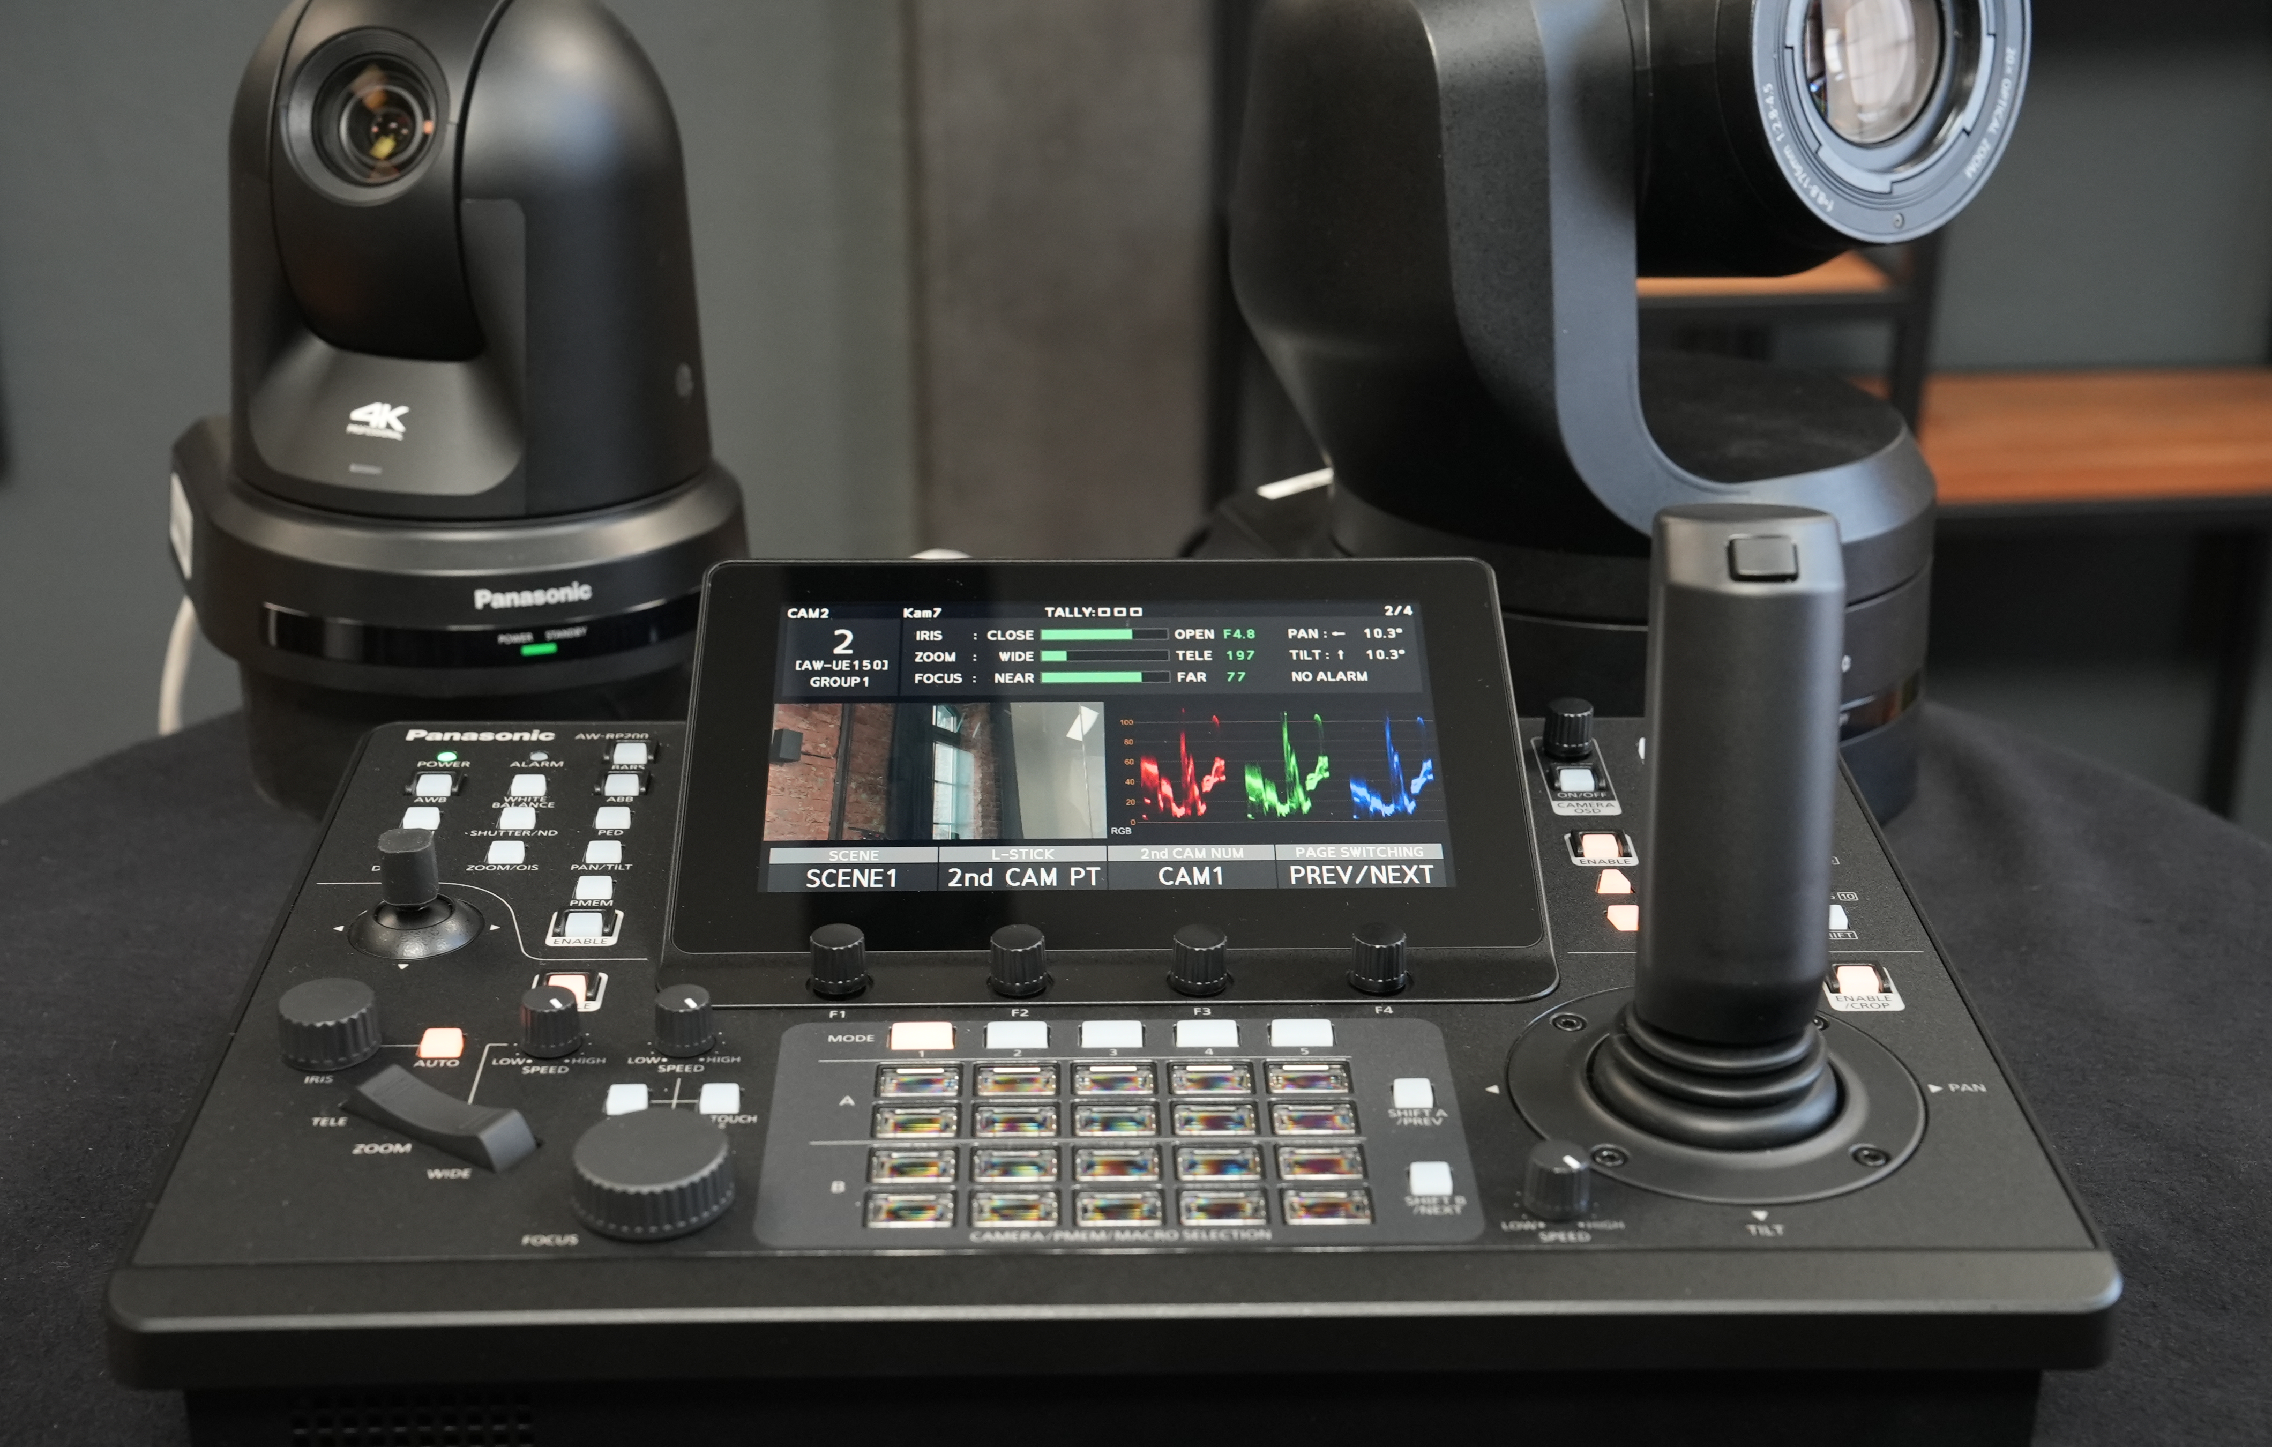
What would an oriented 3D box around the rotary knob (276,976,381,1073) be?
[{"bbox_3d":[-0.164,0.061,0.630,0.019,0.010,0.019,0,25,-2],"label":"rotary knob"}]

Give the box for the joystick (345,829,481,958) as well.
[{"bbox_3d":[-0.158,0.035,0.674,0.029,0.021,0.029,0,26,-2],"label":"joystick"}]

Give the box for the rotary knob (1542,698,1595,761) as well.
[{"bbox_3d":[0.107,0.002,0.760,0.012,0.011,0.012,0,26,-2],"label":"rotary knob"}]

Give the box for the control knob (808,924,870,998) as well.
[{"bbox_3d":[-0.063,0.050,0.651,0.012,0.011,0.012,0,25,-2],"label":"control knob"}]

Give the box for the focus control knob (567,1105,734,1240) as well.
[{"bbox_3d":[-0.091,0.084,0.581,0.030,0.010,0.030,0,25,-2],"label":"focus control knob"}]

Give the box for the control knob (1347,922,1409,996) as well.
[{"bbox_3d":[0.051,0.050,0.654,0.012,0.011,0.012,0,26,-2],"label":"control knob"}]

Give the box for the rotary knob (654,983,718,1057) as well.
[{"bbox_3d":[-0.092,0.061,0.632,0.012,0.010,0.012,1,25,0],"label":"rotary knob"}]

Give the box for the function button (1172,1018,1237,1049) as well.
[{"bbox_3d":[0.015,0.064,0.639,0.013,0.003,0.007,0,26,-2],"label":"function button"}]

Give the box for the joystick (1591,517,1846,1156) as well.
[{"bbox_3d":[0.115,0.017,0.597,0.051,0.122,0.051,-2,25,-1],"label":"joystick"}]

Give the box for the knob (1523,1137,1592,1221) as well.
[{"bbox_3d":[0.080,0.086,0.586,0.013,0.011,0.013,0,26,0],"label":"knob"}]

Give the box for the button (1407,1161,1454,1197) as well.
[{"bbox_3d":[0.056,0.086,0.589,0.008,0.003,0.008,0,25,-2],"label":"button"}]

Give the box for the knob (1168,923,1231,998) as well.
[{"bbox_3d":[0.014,0.050,0.653,0.012,0.011,0.012,0,25,-2],"label":"knob"}]

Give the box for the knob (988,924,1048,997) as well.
[{"bbox_3d":[-0.025,0.050,0.652,0.012,0.011,0.012,0,25,-2],"label":"knob"}]

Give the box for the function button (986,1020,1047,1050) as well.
[{"bbox_3d":[-0.024,0.064,0.638,0.013,0.003,0.007,0,26,-2],"label":"function button"}]

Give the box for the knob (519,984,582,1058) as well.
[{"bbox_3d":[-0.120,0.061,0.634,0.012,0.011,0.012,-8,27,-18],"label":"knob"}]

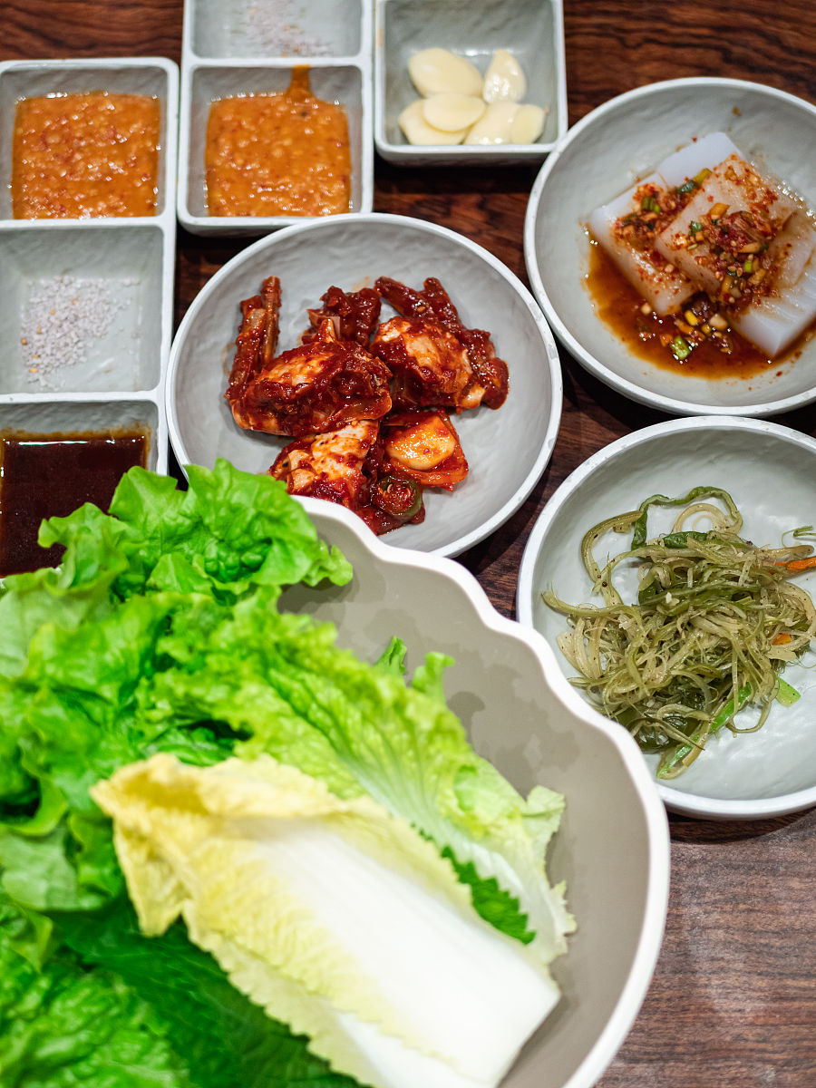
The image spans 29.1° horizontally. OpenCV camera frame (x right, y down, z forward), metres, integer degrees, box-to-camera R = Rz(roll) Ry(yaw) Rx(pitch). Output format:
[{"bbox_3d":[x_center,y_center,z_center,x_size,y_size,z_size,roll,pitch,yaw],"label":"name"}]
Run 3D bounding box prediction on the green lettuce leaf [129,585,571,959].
[{"bbox_3d":[-0.011,0.078,0.512,0.174,0.045,0.080,41,74,-18],"label":"green lettuce leaf"}]

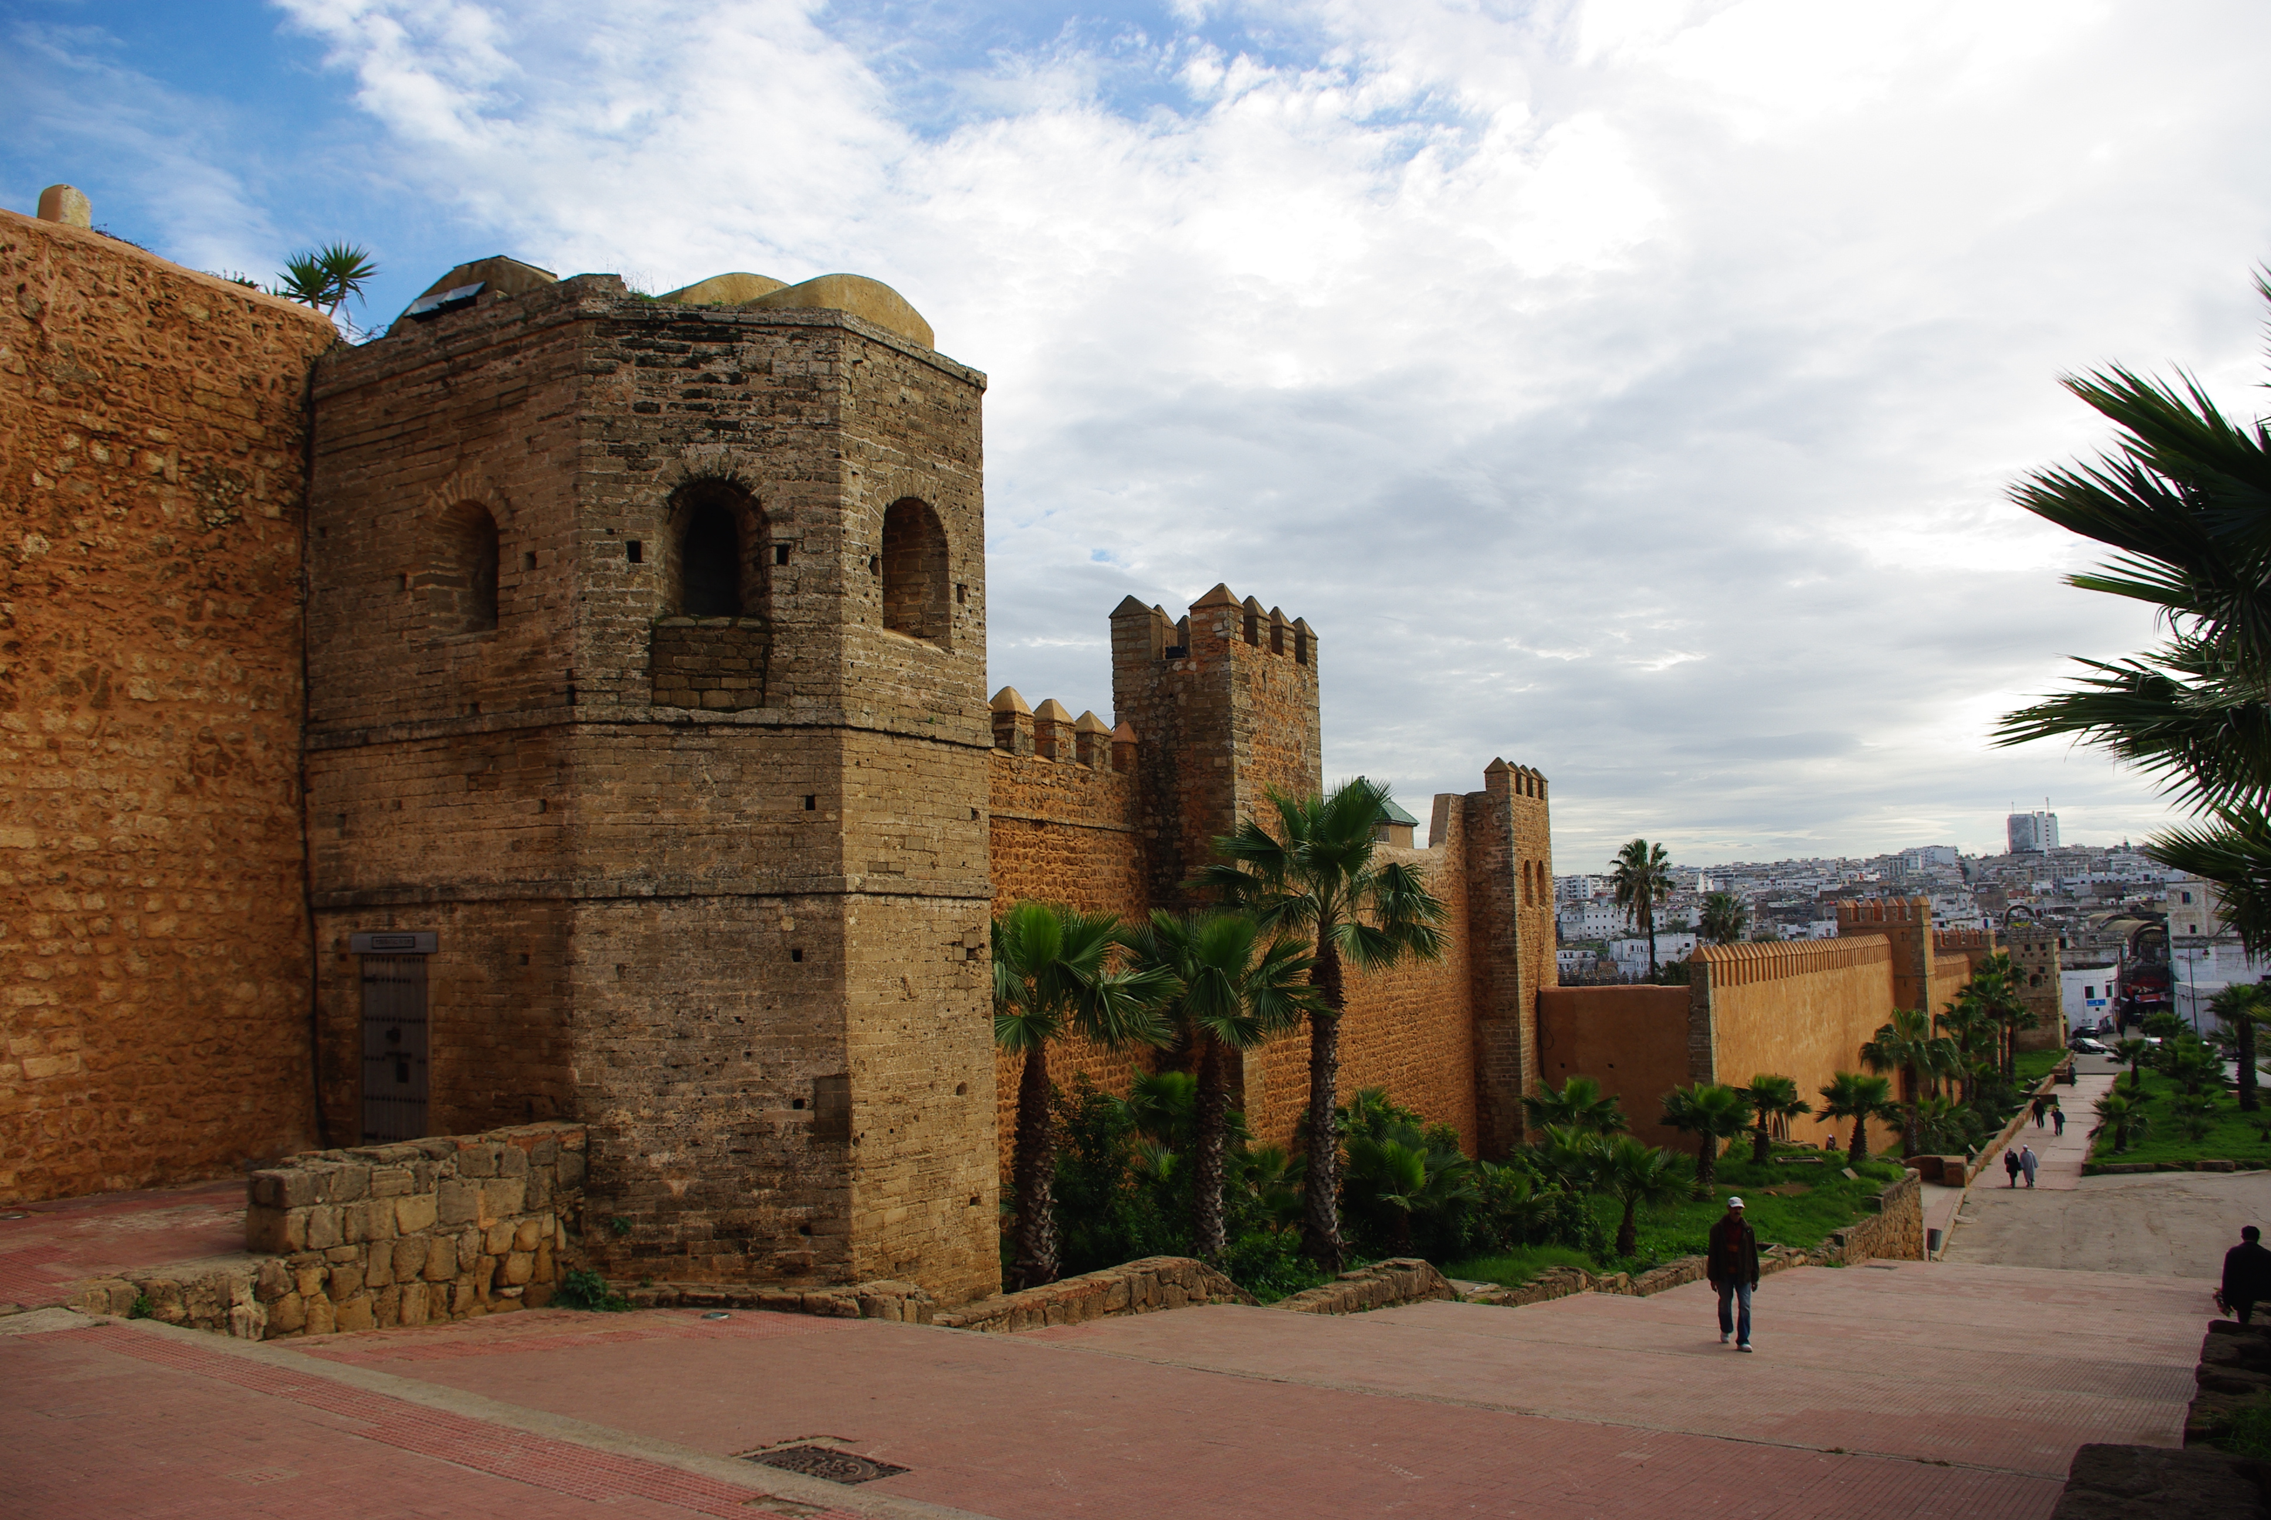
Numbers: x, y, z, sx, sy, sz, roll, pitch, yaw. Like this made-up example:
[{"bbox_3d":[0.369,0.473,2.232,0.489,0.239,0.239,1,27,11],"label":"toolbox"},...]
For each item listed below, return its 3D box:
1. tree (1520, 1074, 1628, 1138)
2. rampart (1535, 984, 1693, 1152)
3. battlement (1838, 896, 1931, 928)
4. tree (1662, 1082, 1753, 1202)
[{"bbox_3d":[8.876,7.612,34.613,2.196,2.444,2.196,-1,-5,0],"label":"tree"},{"bbox_3d":[17.422,11.154,61.167,5.400,6.090,0.760,-5,-6,32],"label":"rampart"},{"bbox_3d":[41.538,8.494,94.568,4.160,1.780,4.160,-5,-6,32],"label":"battlement"},{"bbox_3d":[11.909,7.979,35.609,1.926,2.370,1.926,-1,-5,0],"label":"tree"}]

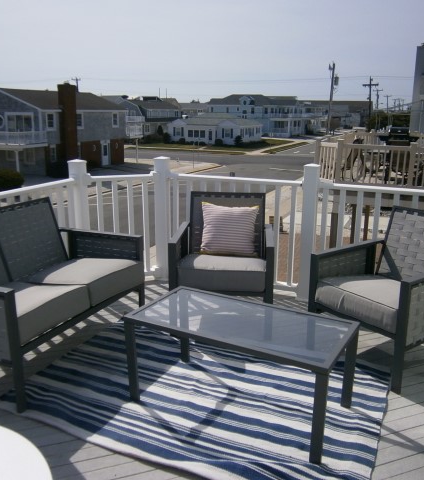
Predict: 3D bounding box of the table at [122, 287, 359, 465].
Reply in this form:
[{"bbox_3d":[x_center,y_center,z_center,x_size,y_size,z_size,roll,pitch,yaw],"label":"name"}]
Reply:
[{"bbox_3d":[0.135,0.591,2.322,0.990,0.435,0.484,8,17,29],"label":"table"}]

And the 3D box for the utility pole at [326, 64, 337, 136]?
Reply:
[{"bbox_3d":[21.242,-24.997,85.459,0.360,12.215,0.360,3,15,-1],"label":"utility pole"}]

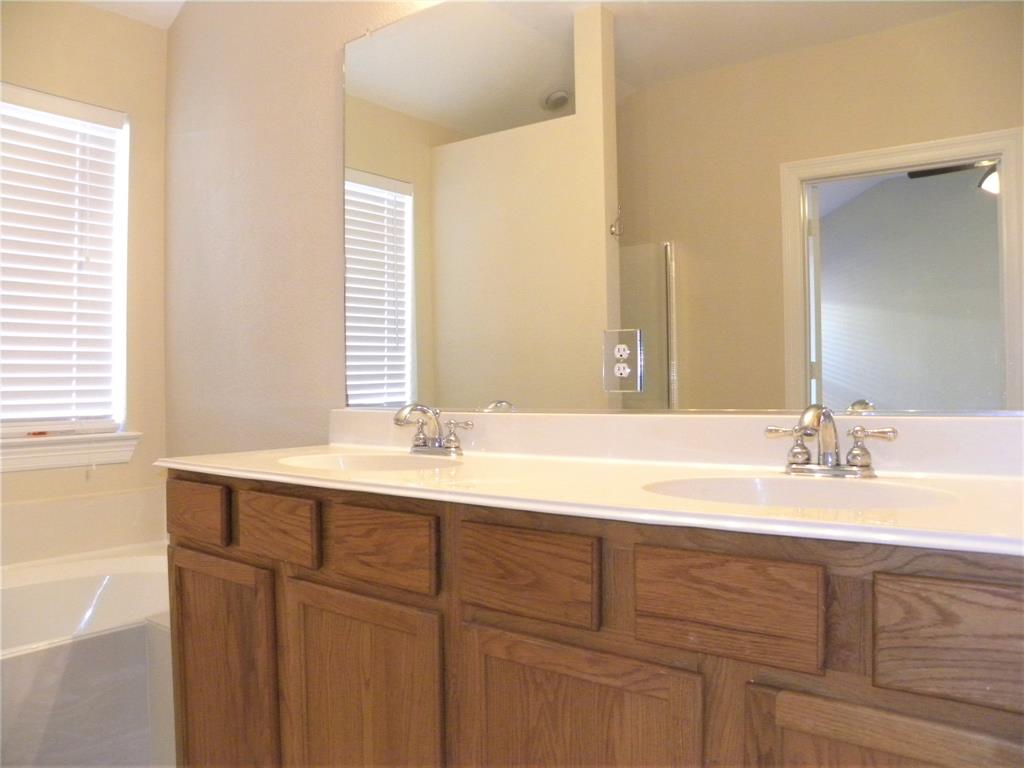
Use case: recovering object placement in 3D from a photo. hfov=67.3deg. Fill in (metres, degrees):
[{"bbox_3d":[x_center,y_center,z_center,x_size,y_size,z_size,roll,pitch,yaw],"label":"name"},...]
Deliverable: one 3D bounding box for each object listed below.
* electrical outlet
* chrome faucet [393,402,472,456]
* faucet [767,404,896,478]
[{"bbox_3d":[0.230,-0.048,1.609,0.088,0.127,0.012,-1,0,39],"label":"electrical outlet"},{"bbox_3d":[-0.209,0.106,1.776,0.208,0.117,0.166,-1,0,39],"label":"chrome faucet"},{"bbox_3d":[0.487,0.089,1.220,0.208,0.117,0.166,-1,0,39],"label":"faucet"}]

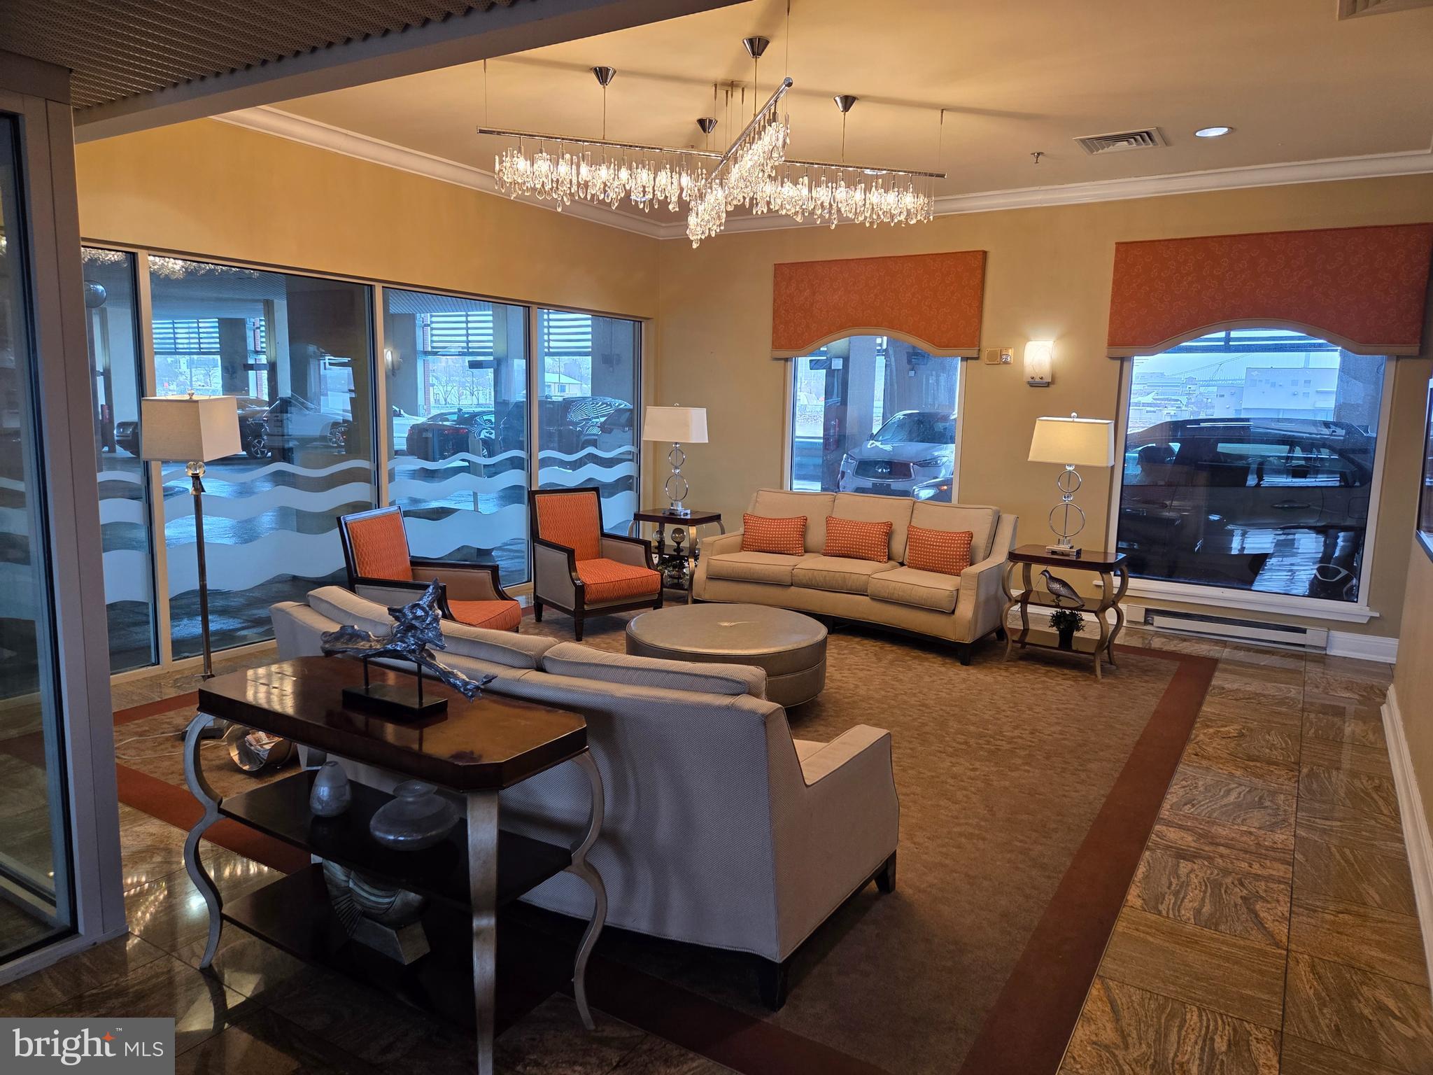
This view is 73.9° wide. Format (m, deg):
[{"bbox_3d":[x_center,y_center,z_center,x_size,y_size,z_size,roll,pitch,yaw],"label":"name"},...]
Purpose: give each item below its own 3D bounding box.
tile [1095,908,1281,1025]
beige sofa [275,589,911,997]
[{"bbox_3d":[1.366,1.222,2.730,0.456,0.016,0.438,6,9,32],"label":"tile"},{"bbox_3d":[-0.508,0.678,3.290,2.057,0.915,0.988,6,10,30],"label":"beige sofa"}]

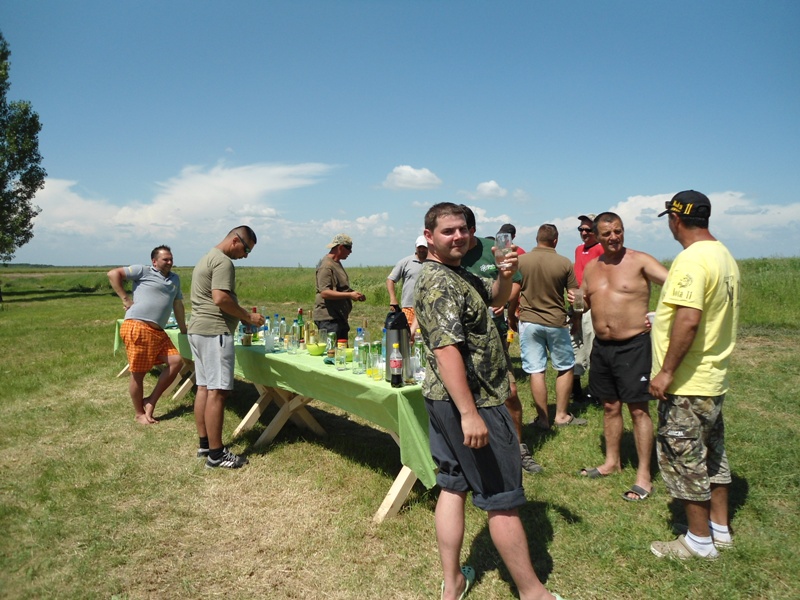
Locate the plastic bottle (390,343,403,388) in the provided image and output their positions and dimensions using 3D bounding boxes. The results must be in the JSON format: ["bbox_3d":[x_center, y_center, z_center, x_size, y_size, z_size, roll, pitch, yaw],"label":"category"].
[{"bbox_3d":[-0.018,0.336,3.141,0.066,0.235,0.066,0,3,0],"label":"plastic bottle"}]

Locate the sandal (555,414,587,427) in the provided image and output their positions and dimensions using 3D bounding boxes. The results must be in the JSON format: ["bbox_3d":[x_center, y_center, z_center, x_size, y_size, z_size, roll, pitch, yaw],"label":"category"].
[{"bbox_3d":[1.506,1.049,5.304,0.285,0.095,0.110,-1,3,-15],"label":"sandal"}]

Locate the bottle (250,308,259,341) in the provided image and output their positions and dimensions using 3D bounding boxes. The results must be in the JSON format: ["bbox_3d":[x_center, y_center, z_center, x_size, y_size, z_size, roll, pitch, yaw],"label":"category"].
[{"bbox_3d":[-1.248,0.196,5.144,0.075,0.295,0.075,0,3,0],"label":"bottle"}]

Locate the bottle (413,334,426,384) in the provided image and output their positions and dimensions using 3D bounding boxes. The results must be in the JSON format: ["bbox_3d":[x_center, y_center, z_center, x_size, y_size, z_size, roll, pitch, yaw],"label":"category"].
[{"bbox_3d":[0.118,0.355,3.676,0.070,0.250,0.070,0,3,0],"label":"bottle"}]

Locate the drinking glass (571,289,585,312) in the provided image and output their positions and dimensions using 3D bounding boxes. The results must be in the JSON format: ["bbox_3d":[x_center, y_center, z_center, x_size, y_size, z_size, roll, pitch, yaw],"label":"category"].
[{"bbox_3d":[1.106,0.004,3.726,0.066,0.140,0.066,0,3,0],"label":"drinking glass"}]

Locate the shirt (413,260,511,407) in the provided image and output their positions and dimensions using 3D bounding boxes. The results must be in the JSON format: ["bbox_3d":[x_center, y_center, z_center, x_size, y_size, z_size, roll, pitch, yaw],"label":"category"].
[{"bbox_3d":[0.248,0.127,2.420,0.360,0.580,0.460,1,3,21],"label":"shirt"}]

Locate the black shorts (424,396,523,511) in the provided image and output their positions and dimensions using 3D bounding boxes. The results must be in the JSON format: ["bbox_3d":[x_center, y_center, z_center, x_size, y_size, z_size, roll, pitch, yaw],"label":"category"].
[{"bbox_3d":[0.298,0.597,2.400,0.380,0.460,0.390,0,3,6],"label":"black shorts"}]

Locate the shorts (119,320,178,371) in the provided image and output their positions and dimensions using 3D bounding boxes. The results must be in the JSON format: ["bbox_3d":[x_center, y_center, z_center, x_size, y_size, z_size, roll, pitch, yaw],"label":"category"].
[{"bbox_3d":[-2.299,0.416,5.493,0.380,0.460,0.400,2,4,32],"label":"shorts"}]

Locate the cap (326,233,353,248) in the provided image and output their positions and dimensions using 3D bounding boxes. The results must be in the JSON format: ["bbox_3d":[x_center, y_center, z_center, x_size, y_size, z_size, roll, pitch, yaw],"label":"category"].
[{"bbox_3d":[-0.564,-0.554,5.600,0.250,0.145,0.180,0,3,0],"label":"cap"}]

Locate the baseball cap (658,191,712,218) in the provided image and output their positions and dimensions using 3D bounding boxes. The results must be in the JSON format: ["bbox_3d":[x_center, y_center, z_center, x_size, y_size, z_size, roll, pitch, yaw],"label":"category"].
[{"bbox_3d":[1.389,-0.463,2.928,0.185,0.140,0.265,-3,4,-43],"label":"baseball cap"}]

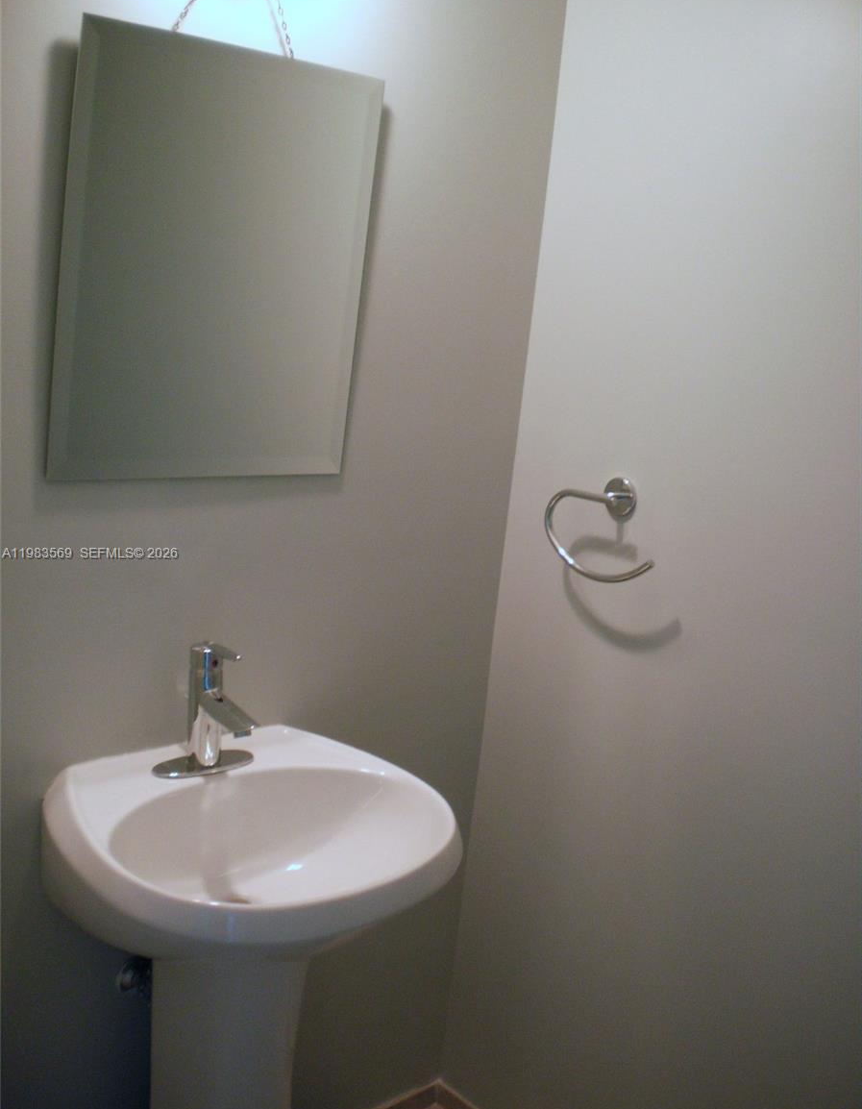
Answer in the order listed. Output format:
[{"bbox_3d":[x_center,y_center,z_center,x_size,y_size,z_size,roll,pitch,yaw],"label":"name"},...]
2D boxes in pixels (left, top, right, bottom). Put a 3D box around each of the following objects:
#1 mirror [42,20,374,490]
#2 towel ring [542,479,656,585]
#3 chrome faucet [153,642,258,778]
[{"bbox_3d":[-0.267,-0.367,1.512,0.445,0.549,0.018,-5,20,-41],"label":"mirror"},{"bbox_3d":[0.275,-0.040,1.803,0.065,0.157,0.225,-5,16,-41],"label":"towel ring"},{"bbox_3d":[-0.283,0.211,1.571,0.148,0.176,0.144,-5,16,-41],"label":"chrome faucet"}]

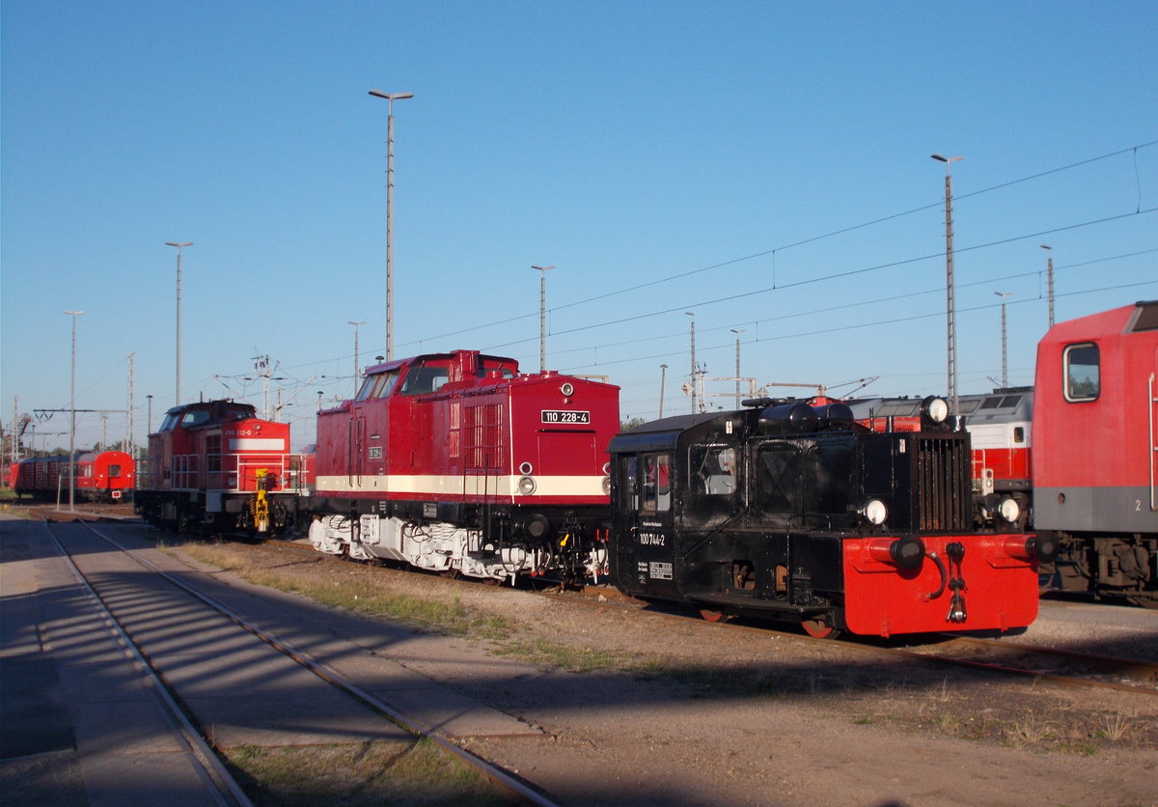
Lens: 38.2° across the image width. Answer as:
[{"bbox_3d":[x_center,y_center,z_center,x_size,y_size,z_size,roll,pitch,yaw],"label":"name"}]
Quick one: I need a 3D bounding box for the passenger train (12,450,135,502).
[{"bbox_3d":[-45.362,6.583,148.281,2.900,4.050,47.000,1,-3,-25],"label":"passenger train"}]

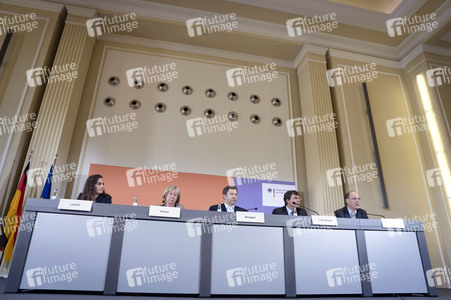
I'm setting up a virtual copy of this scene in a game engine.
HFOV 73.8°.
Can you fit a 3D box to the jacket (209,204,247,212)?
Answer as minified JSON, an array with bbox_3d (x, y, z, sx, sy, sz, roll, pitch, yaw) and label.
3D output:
[{"bbox_3d":[0.025,0.933,3.657,0.540,0.600,0.360,7,-21,-14],"label":"jacket"}]

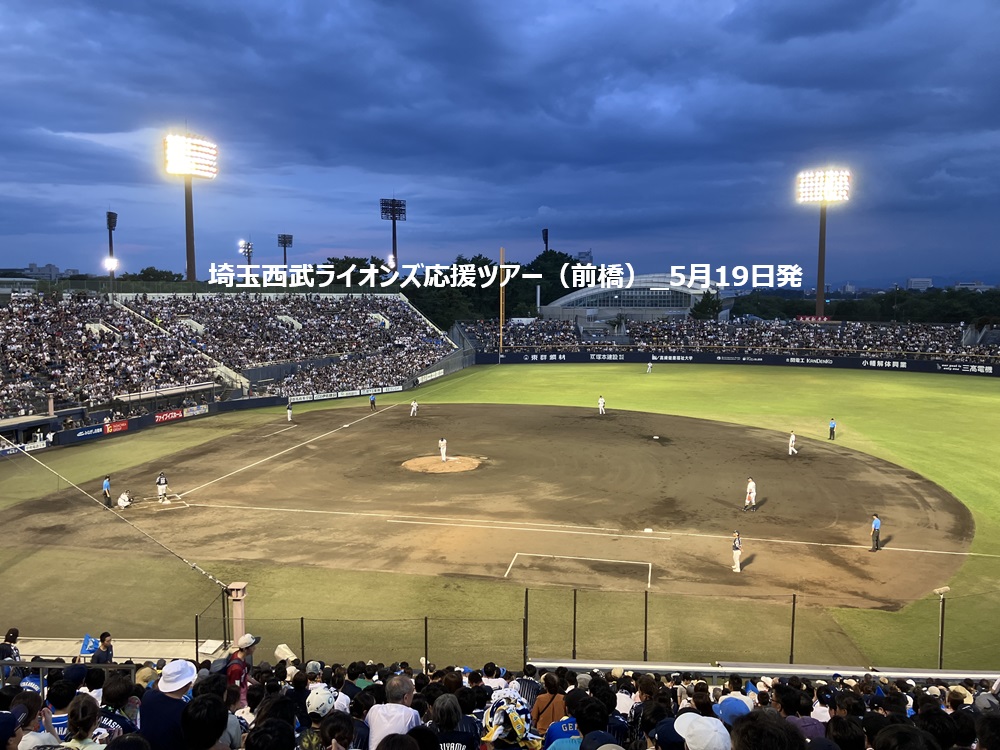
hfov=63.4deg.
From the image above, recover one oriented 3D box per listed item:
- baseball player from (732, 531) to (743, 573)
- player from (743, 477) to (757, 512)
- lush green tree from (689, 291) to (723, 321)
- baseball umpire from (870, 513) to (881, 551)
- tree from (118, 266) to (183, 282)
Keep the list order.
[{"bbox_3d":[10.425,7.679,35.426,0.470,1.820,0.540,1,6,7],"label":"baseball player"},{"bbox_3d":[13.966,6.663,45.167,0.680,1.870,0.580,0,6,-3],"label":"player"},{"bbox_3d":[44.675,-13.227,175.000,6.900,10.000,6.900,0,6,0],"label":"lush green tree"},{"bbox_3d":[17.846,7.430,38.281,0.480,1.800,0.520,1,6,6],"label":"baseball umpire"},{"bbox_3d":[-73.452,-14.799,170.000,13.300,16.000,12.000,0,6,0],"label":"tree"}]

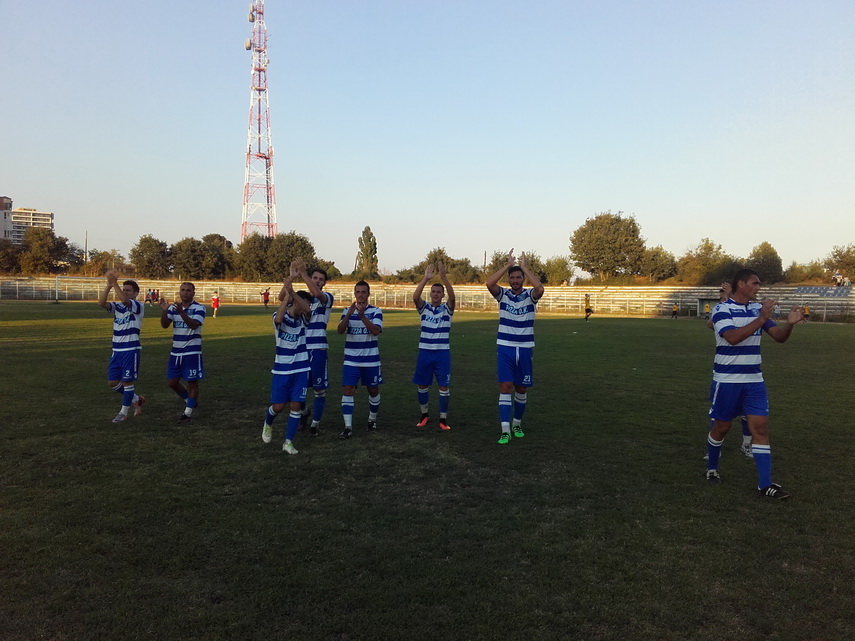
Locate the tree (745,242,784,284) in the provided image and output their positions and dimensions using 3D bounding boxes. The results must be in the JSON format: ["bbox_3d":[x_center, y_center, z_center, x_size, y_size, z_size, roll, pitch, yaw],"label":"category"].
[{"bbox_3d":[43.137,-7.296,98.000,5.200,5.400,5.000,1,2,0],"label":"tree"}]

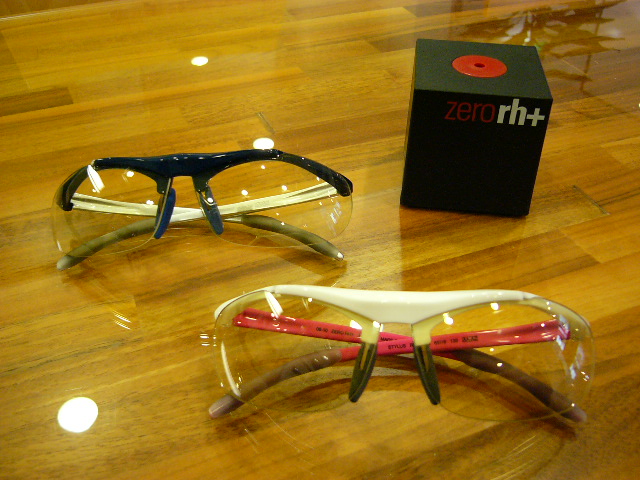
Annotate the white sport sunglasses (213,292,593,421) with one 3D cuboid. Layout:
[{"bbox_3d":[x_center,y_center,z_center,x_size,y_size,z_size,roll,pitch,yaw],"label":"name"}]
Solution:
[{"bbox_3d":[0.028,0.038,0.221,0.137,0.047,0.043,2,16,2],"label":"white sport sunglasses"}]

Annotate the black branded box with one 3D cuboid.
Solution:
[{"bbox_3d":[0.086,-0.065,0.369,0.069,0.069,0.072,5,37,6],"label":"black branded box"}]

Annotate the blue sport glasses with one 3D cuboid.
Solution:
[{"bbox_3d":[-0.056,-0.009,0.310,0.142,0.051,0.054,-2,-6,-3],"label":"blue sport glasses"}]

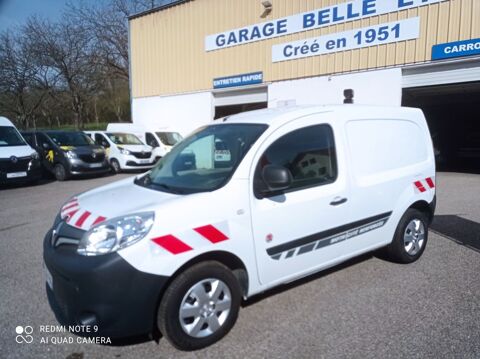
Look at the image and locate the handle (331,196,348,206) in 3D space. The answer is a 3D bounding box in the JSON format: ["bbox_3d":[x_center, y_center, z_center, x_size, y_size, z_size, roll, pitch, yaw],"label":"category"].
[{"bbox_3d":[0.891,0.185,3.408,0.220,0.055,0.050,-7,8,-36],"label":"handle"}]

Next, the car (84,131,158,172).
[{"bbox_3d":[-6.470,-1.450,19.600,5.050,1.970,1.960,4,9,35],"label":"car"}]

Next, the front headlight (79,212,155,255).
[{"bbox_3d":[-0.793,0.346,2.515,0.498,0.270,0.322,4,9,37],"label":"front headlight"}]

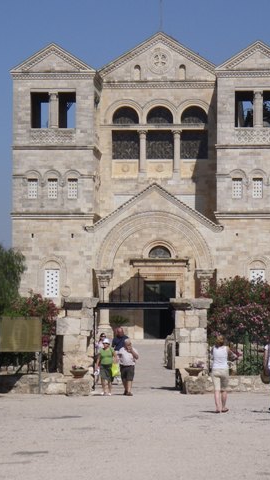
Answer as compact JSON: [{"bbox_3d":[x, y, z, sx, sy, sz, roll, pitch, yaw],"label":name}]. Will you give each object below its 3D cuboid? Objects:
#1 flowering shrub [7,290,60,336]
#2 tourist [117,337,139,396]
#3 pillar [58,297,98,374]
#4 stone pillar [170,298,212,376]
[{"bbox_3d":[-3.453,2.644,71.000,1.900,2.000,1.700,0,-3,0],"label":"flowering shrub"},{"bbox_3d":[-0.192,3.777,62.200,0.620,1.680,0.420,0,-3,6],"label":"tourist"},{"bbox_3d":[-1.732,3.050,64.600,1.250,2.650,1.100,0,-3,0],"label":"pillar"},{"bbox_3d":[1.716,3.065,64.600,1.250,2.650,1.100,0,-3,0],"label":"stone pillar"}]

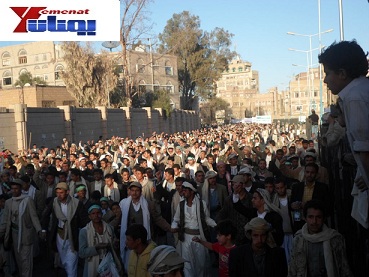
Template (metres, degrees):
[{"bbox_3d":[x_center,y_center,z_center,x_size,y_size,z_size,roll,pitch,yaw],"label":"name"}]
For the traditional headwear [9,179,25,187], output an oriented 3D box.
[{"bbox_3d":[-2.480,0.650,8.500,0.210,0.105,0.240,0,2,14],"label":"traditional headwear"}]

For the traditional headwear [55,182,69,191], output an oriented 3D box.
[{"bbox_3d":[-1.727,0.675,8.100,0.180,0.110,0.235,1,3,30],"label":"traditional headwear"}]

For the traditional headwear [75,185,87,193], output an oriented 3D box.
[{"bbox_3d":[-1.604,0.773,8.900,0.170,0.105,0.195,-1,-6,-14],"label":"traditional headwear"}]

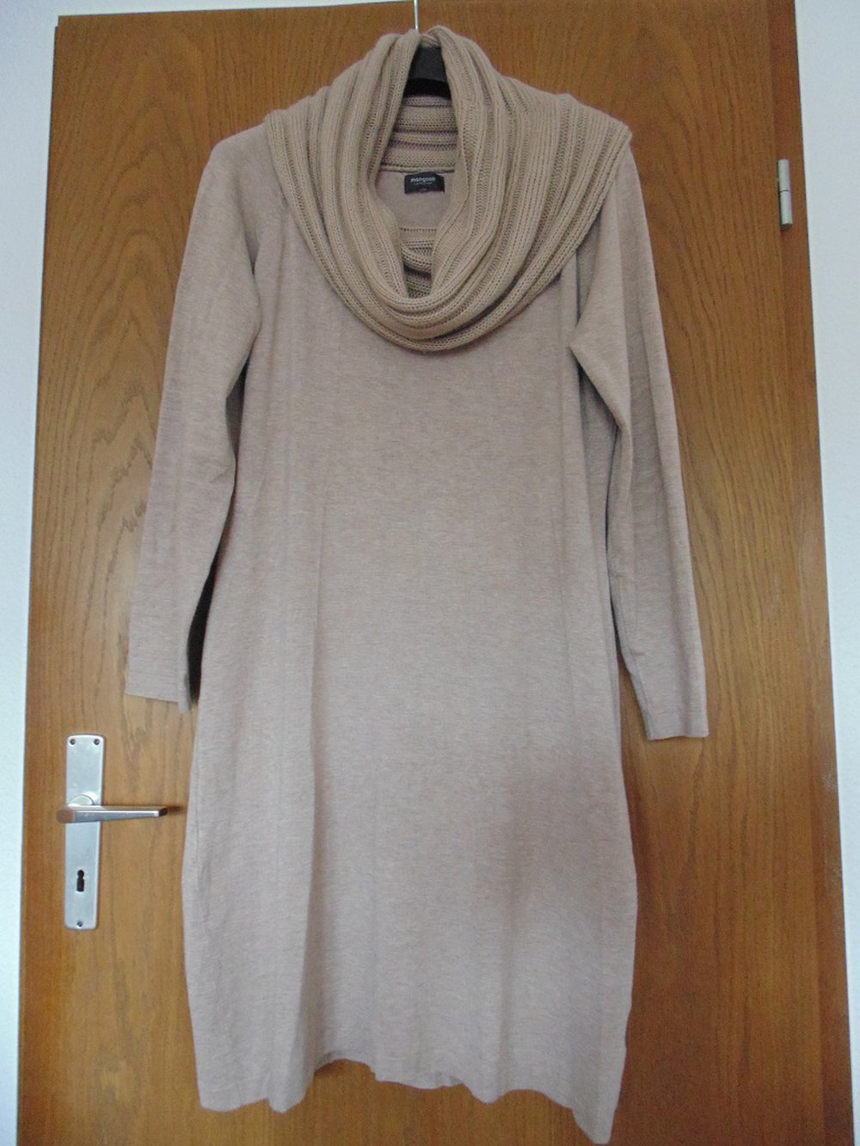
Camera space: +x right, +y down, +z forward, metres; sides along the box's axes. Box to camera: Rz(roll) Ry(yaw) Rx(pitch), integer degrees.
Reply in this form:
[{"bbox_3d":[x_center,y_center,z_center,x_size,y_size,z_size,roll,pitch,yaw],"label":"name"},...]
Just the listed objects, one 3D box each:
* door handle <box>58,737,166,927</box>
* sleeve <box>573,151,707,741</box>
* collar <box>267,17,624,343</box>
[{"bbox_3d":[-0.337,0.280,0.769,0.126,0.209,0.058,-1,-5,2],"label":"door handle"},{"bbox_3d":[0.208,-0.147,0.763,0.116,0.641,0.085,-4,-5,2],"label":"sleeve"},{"bbox_3d":[0.017,-0.418,0.772,0.403,0.400,0.122,-1,-5,2],"label":"collar"}]

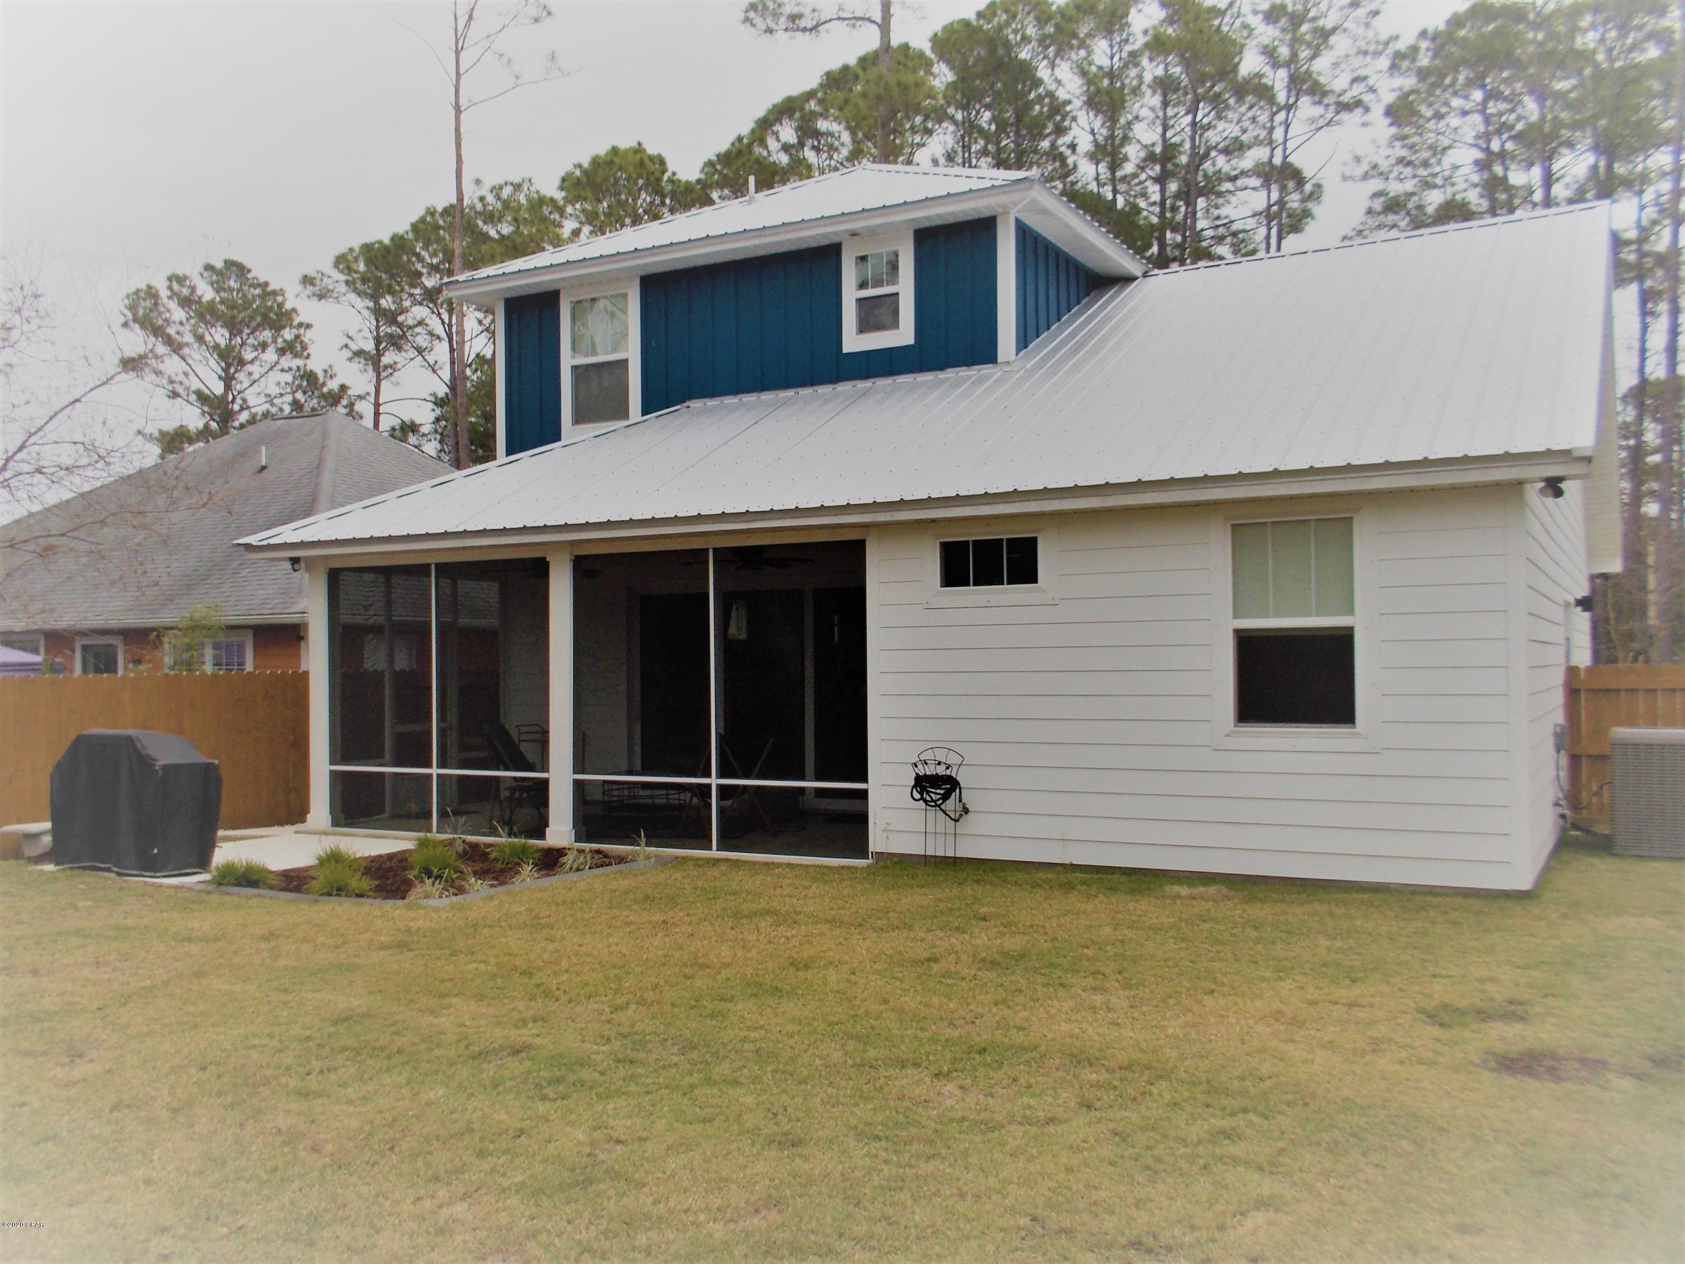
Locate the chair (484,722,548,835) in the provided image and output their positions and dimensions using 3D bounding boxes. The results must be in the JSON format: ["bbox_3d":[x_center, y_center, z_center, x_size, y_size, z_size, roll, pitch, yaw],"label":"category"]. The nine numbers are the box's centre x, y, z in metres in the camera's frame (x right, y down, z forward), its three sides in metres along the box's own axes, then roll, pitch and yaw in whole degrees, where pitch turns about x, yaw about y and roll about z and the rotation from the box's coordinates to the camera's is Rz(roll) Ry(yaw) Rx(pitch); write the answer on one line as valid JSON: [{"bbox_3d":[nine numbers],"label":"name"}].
[{"bbox_3d":[-3.110,1.446,13.898,0.740,1.020,0.600,-1,-2,23],"label":"chair"}]

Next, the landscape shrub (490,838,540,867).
[{"bbox_3d":[-2.786,1.865,12.017,0.413,0.222,0.413,-1,-1,0],"label":"landscape shrub"}]

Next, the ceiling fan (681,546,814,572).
[{"bbox_3d":[-0.940,-0.771,13.890,1.320,0.340,1.320,-2,-2,30],"label":"ceiling fan"}]

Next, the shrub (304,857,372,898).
[{"bbox_3d":[-3.759,1.816,10.507,0.494,0.271,0.494,-2,-2,30],"label":"shrub"}]

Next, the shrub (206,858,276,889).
[{"bbox_3d":[-4.683,1.870,11.023,0.538,0.213,0.538,-2,-2,30],"label":"shrub"}]

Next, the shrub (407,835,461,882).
[{"bbox_3d":[-3.233,1.786,11.180,0.394,0.350,0.394,-1,-1,0],"label":"shrub"}]

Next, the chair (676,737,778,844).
[{"bbox_3d":[-1.127,1.446,13.354,0.740,0.930,0.800,0,-2,-31],"label":"chair"}]

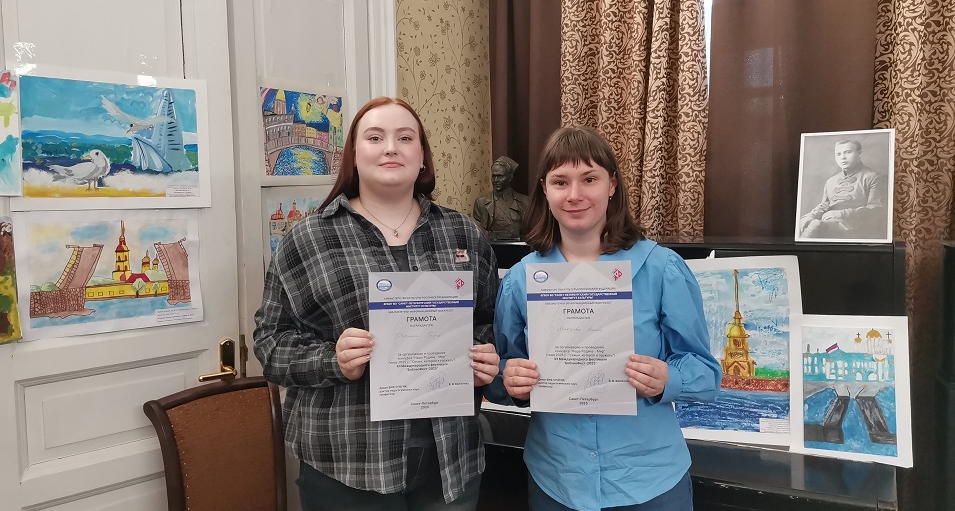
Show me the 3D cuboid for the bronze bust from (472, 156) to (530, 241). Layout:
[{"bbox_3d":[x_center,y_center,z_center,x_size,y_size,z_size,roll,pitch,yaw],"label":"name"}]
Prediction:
[{"bbox_3d":[0.083,-0.182,2.285,0.185,0.272,0.125,1,5,23],"label":"bronze bust"}]

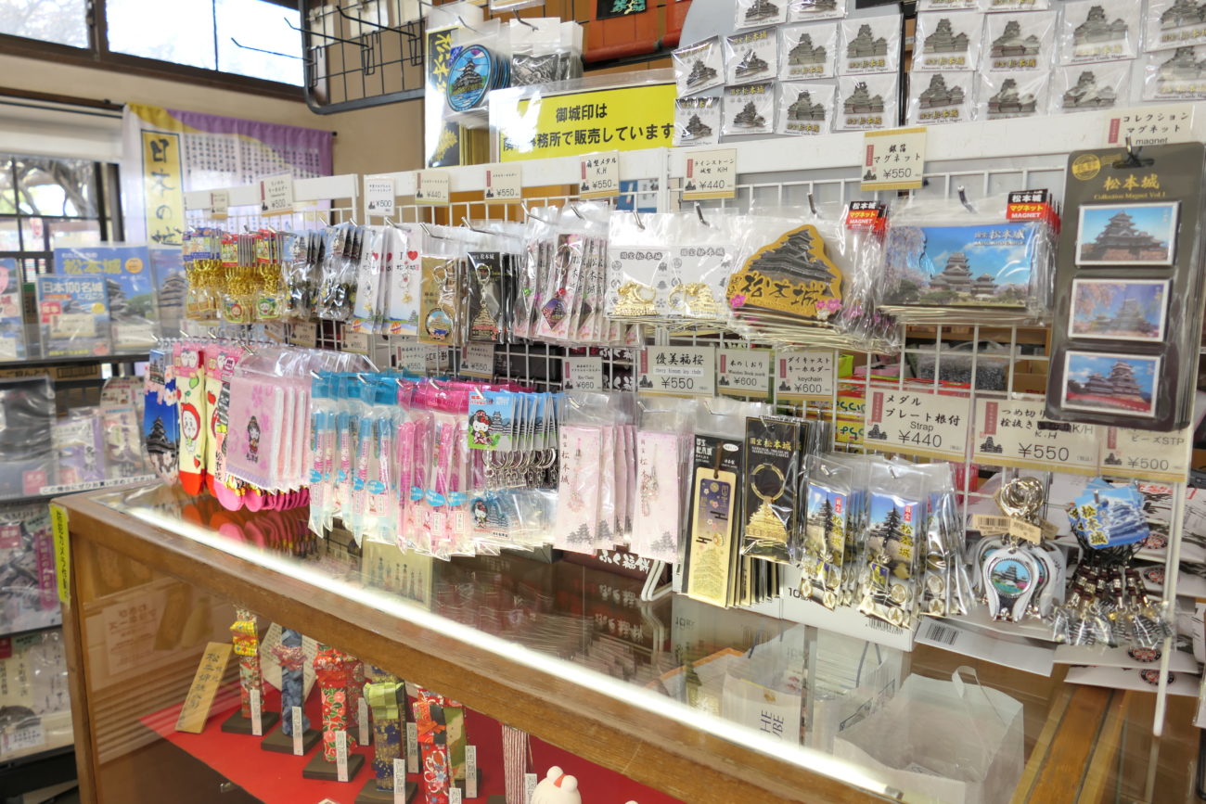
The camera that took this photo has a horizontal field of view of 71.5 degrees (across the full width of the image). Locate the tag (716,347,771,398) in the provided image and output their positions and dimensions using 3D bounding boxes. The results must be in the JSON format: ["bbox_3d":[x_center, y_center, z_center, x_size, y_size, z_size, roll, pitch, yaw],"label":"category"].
[{"bbox_3d":[0.140,-0.029,0.835,0.056,0.045,0.004,5,10,31],"label":"tag"}]

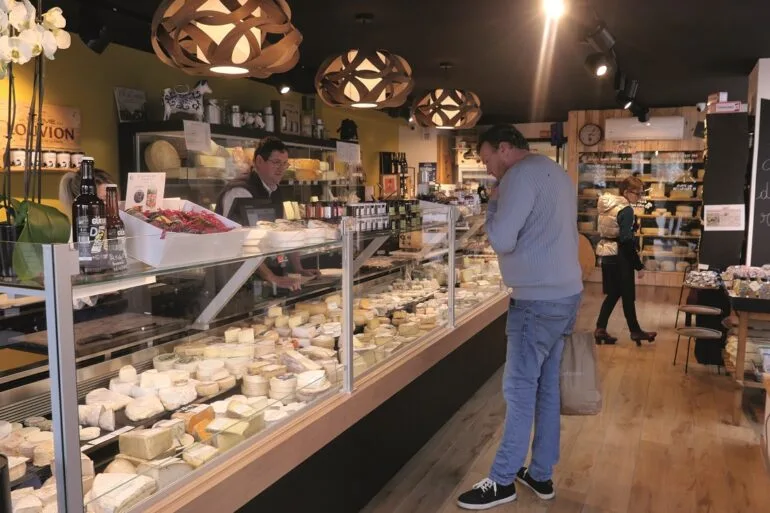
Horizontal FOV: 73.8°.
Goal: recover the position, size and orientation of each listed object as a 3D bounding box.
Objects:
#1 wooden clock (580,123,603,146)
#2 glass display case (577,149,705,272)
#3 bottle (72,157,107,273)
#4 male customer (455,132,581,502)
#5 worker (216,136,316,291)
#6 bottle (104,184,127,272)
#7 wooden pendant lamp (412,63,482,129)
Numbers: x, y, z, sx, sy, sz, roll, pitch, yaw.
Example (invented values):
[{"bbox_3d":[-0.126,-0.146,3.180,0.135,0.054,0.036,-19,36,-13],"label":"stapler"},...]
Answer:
[{"bbox_3d":[2.966,-1.759,7.400,0.335,0.335,0.045,3,7,26],"label":"wooden clock"},{"bbox_3d":[3.709,-0.682,7.450,1.600,1.740,0.550,3,7,26],"label":"glass display case"},{"bbox_3d":[-0.782,-0.110,1.360,0.084,0.302,0.084,2,7,21],"label":"bottle"},{"bbox_3d":[0.646,0.281,2.363,0.520,1.740,0.520,3,8,28],"label":"male customer"},{"bbox_3d":[-0.697,0.209,2.988,0.520,1.740,0.560,4,8,36],"label":"worker"},{"bbox_3d":[-0.726,-0.075,1.380,0.061,0.232,0.061,2,7,21],"label":"bottle"},{"bbox_3d":[0.542,-1.392,4.450,0.610,0.560,0.610,-1,7,0],"label":"wooden pendant lamp"}]

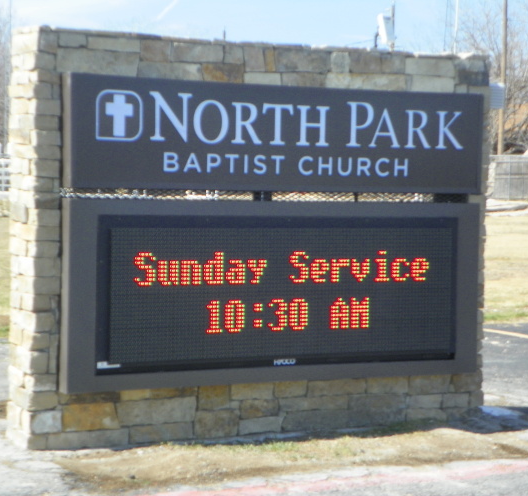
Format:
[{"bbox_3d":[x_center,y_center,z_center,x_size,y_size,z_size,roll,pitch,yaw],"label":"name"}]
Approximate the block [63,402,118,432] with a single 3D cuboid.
[{"bbox_3d":[-0.874,0.828,7.374,0.290,0.129,0.130,0,2,-27],"label":"block"}]

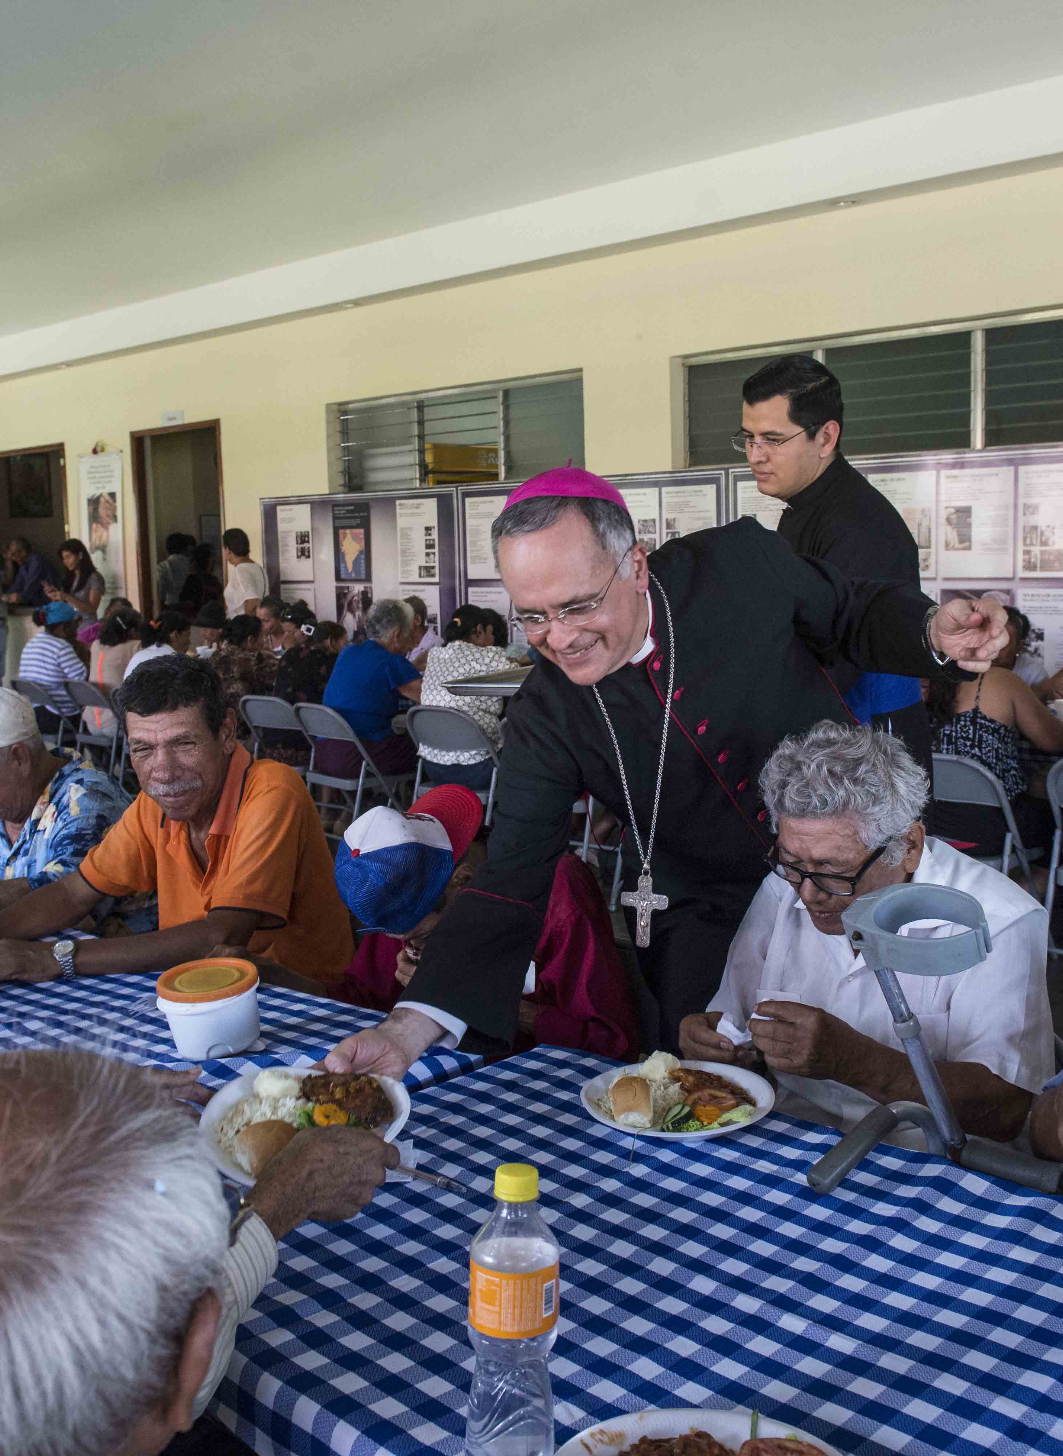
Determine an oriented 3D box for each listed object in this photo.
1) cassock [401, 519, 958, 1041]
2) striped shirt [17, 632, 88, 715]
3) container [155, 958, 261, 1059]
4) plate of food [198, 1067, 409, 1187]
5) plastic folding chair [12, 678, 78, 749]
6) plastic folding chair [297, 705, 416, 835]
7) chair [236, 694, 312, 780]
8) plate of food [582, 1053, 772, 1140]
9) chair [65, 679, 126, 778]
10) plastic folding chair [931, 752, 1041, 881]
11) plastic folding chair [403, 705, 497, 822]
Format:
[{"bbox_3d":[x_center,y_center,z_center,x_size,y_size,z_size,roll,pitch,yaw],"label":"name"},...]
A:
[{"bbox_3d":[0.273,0.421,1.990,0.700,1.370,0.700,1,8,24],"label":"cassock"},{"bbox_3d":[-2.793,-0.324,8.500,0.410,0.500,0.300,3,8,36],"label":"striped shirt"},{"bbox_3d":[-0.468,0.397,2.042,0.147,0.105,0.147,-5,7,1],"label":"container"},{"bbox_3d":[-0.245,0.426,1.590,0.230,0.045,0.230,0,19,0],"label":"plate of food"},{"bbox_3d":[-2.863,0.050,8.760,0.457,0.760,0.492,4,9,39],"label":"plastic folding chair"},{"bbox_3d":[-0.818,0.237,6.761,0.492,0.760,0.457,-8,9,-39],"label":"plastic folding chair"},{"bbox_3d":[-1.151,0.195,7.175,0.457,0.760,0.492,5,10,43],"label":"chair"},{"bbox_3d":[0.175,0.441,1.744,0.233,0.050,0.233,-2,7,0],"label":"plate of food"},{"bbox_3d":[-2.436,0.070,8.492,0.492,0.760,0.457,-9,10,-44],"label":"chair"},{"bbox_3d":[1.395,0.422,4.729,0.492,0.760,0.457,-9,10,-43],"label":"plastic folding chair"},{"bbox_3d":[-0.262,0.271,6.348,0.457,0.760,0.492,4,9,38],"label":"plastic folding chair"}]

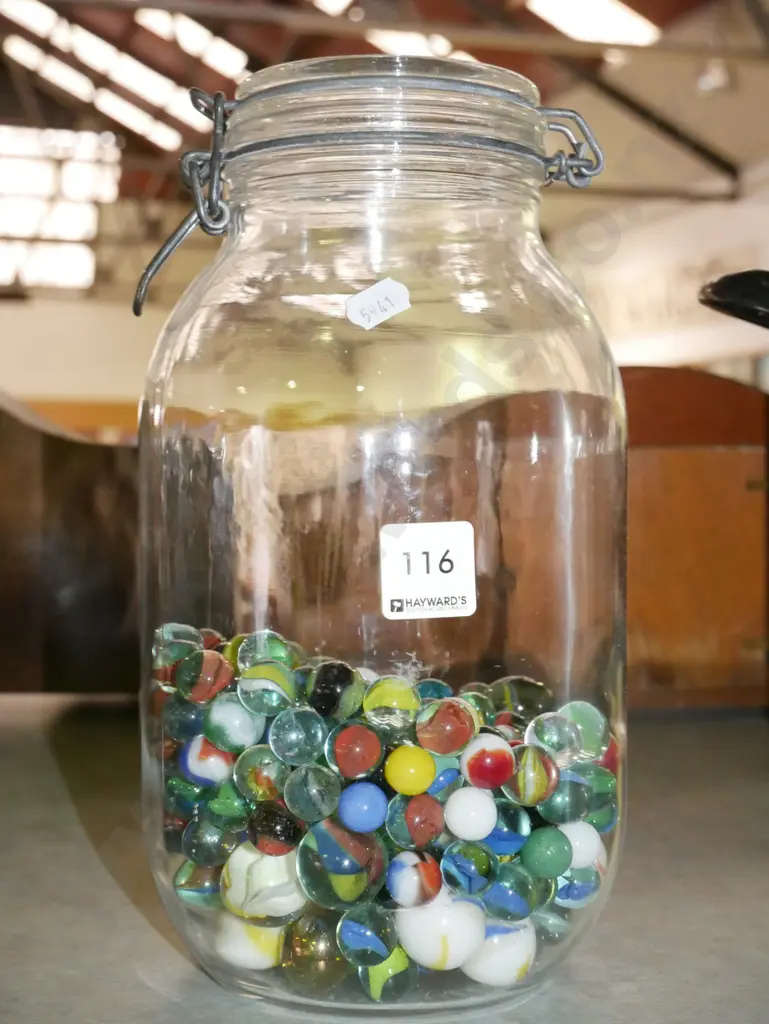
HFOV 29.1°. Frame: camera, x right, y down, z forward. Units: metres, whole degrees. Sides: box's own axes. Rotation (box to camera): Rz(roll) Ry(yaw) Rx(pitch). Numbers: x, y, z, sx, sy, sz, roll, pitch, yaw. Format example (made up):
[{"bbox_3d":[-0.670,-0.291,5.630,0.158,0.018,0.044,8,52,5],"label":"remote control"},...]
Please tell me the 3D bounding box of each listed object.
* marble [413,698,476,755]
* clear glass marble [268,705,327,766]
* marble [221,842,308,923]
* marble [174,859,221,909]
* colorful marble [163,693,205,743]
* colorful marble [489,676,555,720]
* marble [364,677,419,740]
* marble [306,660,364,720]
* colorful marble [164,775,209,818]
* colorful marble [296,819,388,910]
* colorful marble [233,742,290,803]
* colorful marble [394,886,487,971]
[{"bbox_3d":[0.017,0.060,0.410,0.016,0.016,0.016,0,5,0],"label":"marble"},{"bbox_3d":[-0.024,0.061,0.404,0.016,0.016,0.016,0,5,0],"label":"clear glass marble"},{"bbox_3d":[-0.034,0.106,0.422,0.025,0.025,0.025,0,5,0],"label":"marble"},{"bbox_3d":[-0.054,0.109,0.436,0.016,0.016,0.016,0,5,0],"label":"marble"},{"bbox_3d":[-0.059,0.062,0.444,0.016,0.016,0.016,1,4,0],"label":"colorful marble"},{"bbox_3d":[0.044,0.066,0.487,0.024,0.024,0.024,0,5,0],"label":"colorful marble"},{"bbox_3d":[0.002,0.053,0.403,0.016,0.016,0.016,0,5,0],"label":"marble"},{"bbox_3d":[-0.013,0.048,0.402,0.016,0.016,0.016,1,4,0],"label":"marble"},{"bbox_3d":[-0.062,0.090,0.468,0.015,0.015,0.015,0,2,0],"label":"colorful marble"},{"bbox_3d":[-0.012,0.097,0.409,0.025,0.025,0.025,0,5,0],"label":"colorful marble"},{"bbox_3d":[-0.034,0.073,0.412,0.016,0.016,0.016,0,5,0],"label":"colorful marble"},{"bbox_3d":[0.016,0.117,0.417,0.025,0.025,0.025,0,5,0],"label":"colorful marble"}]

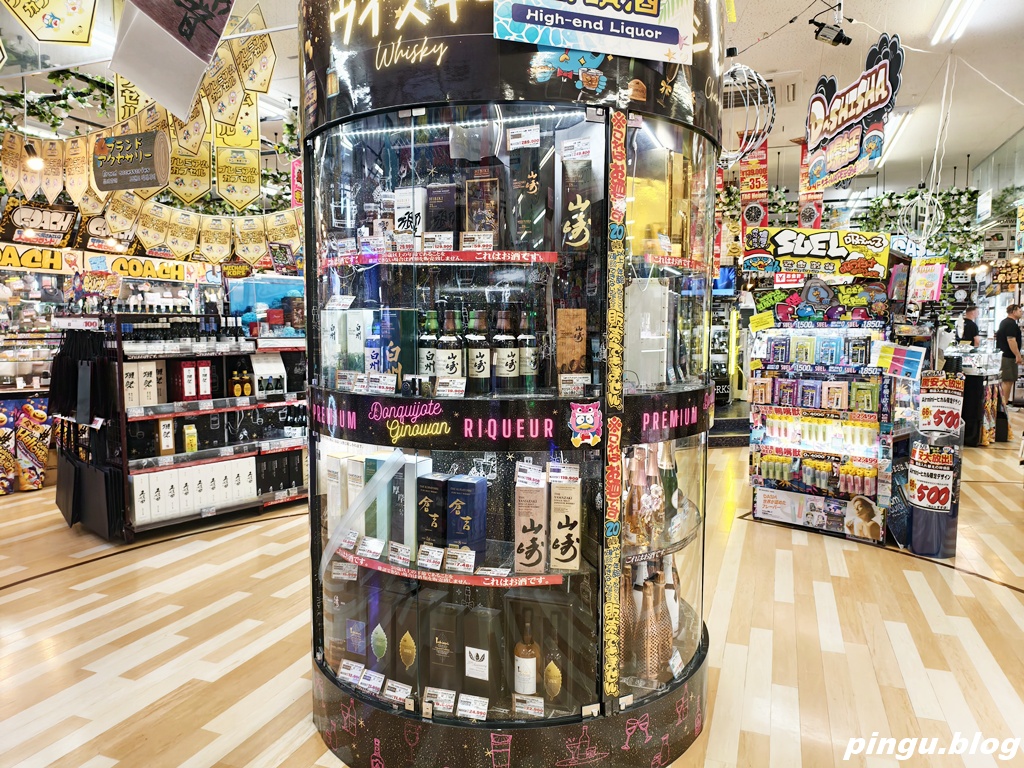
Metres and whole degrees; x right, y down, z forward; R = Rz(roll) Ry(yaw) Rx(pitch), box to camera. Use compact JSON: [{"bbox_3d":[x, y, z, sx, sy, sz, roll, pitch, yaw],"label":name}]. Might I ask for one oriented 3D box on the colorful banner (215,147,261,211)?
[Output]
[{"bbox_3d":[-1.809,-1.353,4.500,0.283,0.422,0.012,-1,5,-10],"label":"colorful banner"}]

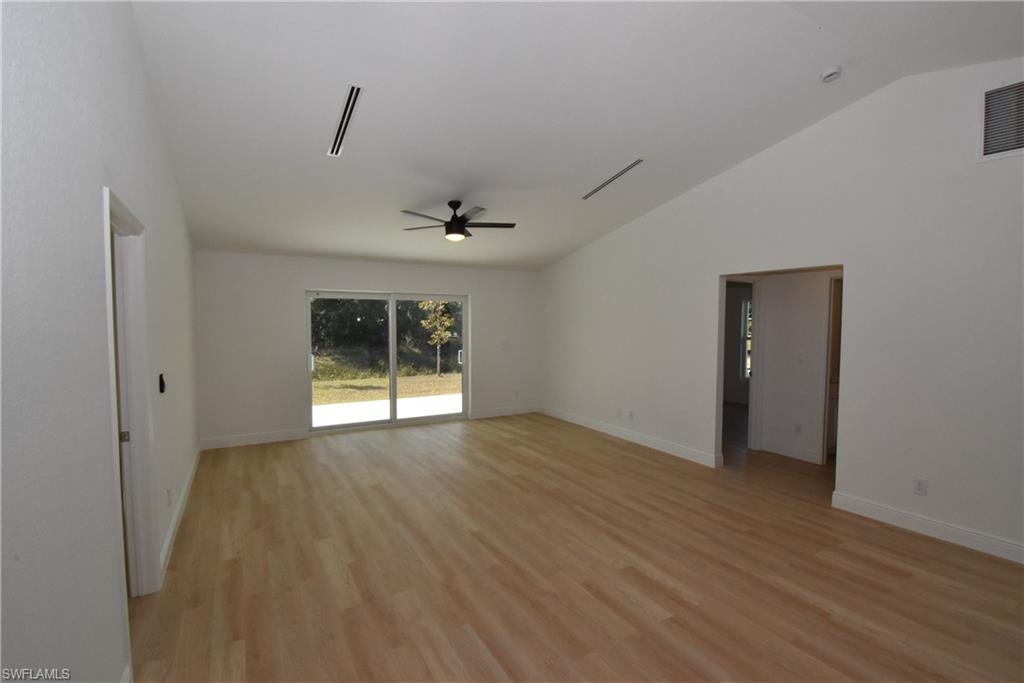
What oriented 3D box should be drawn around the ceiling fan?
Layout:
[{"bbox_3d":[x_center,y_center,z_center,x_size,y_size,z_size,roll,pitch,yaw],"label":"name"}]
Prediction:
[{"bbox_3d":[-0.617,-1.305,4.611,1.302,0.398,1.292,0,3,-11],"label":"ceiling fan"}]

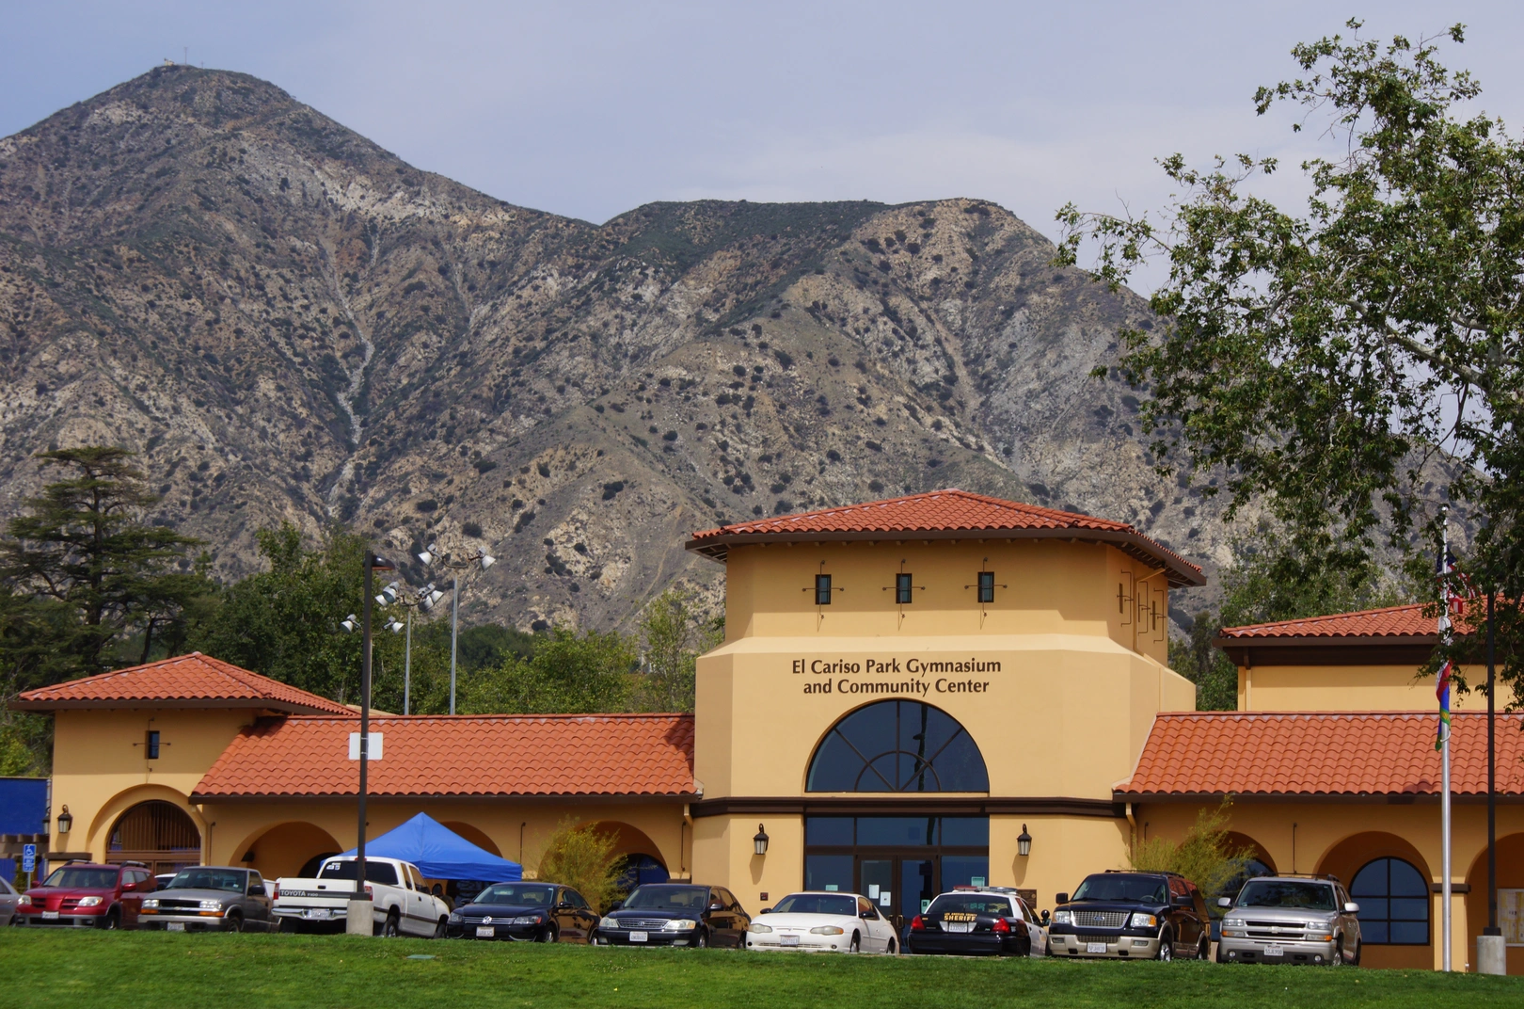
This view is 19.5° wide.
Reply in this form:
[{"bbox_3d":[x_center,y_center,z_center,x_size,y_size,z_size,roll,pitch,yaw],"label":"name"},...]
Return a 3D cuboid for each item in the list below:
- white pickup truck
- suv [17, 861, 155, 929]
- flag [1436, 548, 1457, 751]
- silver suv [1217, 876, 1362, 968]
[{"bbox_3d":[-7.178,7.313,80.595,1.910,1.730,5.310,0,-7,12],"label":"white pickup truck"},{"bbox_3d":[-12.384,7.423,81.946,1.750,1.680,4.550,1,-7,9],"label":"suv"},{"bbox_3d":[14.096,2.978,91.647,0.450,4.215,0.350,-1,-7,16],"label":"flag"},{"bbox_3d":[9.160,7.341,76.551,2.000,1.930,5.050,0,-7,14],"label":"silver suv"}]

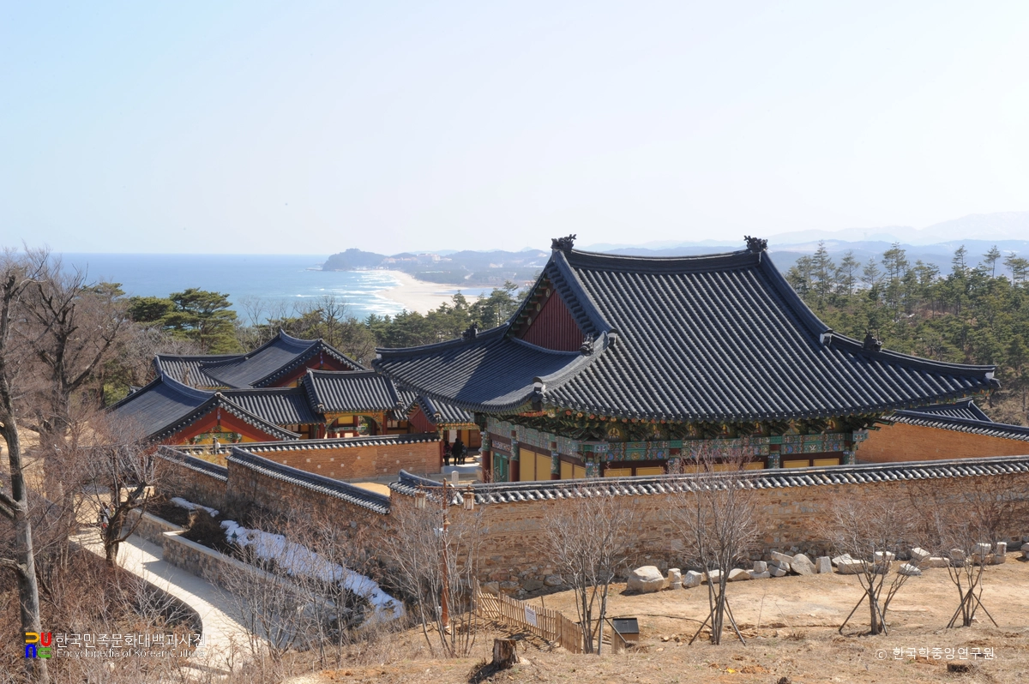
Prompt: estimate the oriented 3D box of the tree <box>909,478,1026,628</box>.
[{"bbox_3d":[13.680,6.380,50.000,3.520,4.497,3.520,0,3,0],"label":"tree"}]

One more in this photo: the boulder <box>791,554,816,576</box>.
[{"bbox_3d":[9.929,7.687,57.000,0.826,0.712,0.661,0,3,0],"label":"boulder"}]

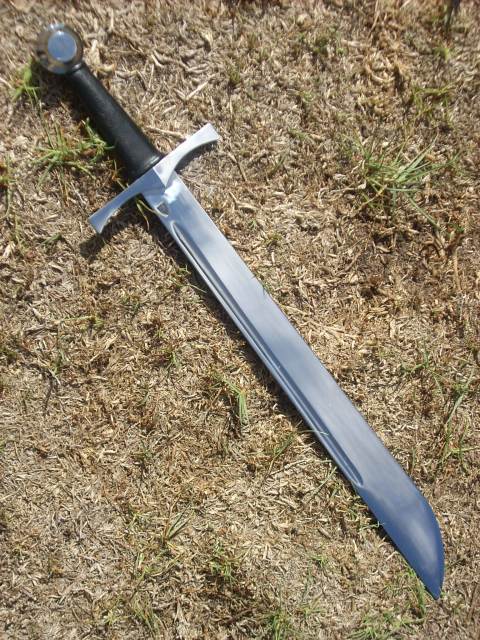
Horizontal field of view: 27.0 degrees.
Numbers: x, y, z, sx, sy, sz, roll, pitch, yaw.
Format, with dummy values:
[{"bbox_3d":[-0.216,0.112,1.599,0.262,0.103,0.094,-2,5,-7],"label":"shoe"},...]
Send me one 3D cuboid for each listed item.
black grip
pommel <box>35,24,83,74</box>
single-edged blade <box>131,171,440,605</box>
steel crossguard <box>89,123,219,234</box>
[{"bbox_3d":[-0.127,-0.202,1.008,0.038,0.030,0.123,-42,109,-20],"label":"black grip"},{"bbox_3d":[-0.176,-0.266,0.980,0.048,0.028,0.048,-1,92,-27],"label":"pommel"},{"bbox_3d":[0.096,0.084,1.131,0.073,0.008,0.611,-43,109,-19],"label":"single-edged blade"},{"bbox_3d":[-0.088,-0.146,1.029,0.172,0.022,0.024,-42,109,-20],"label":"steel crossguard"}]

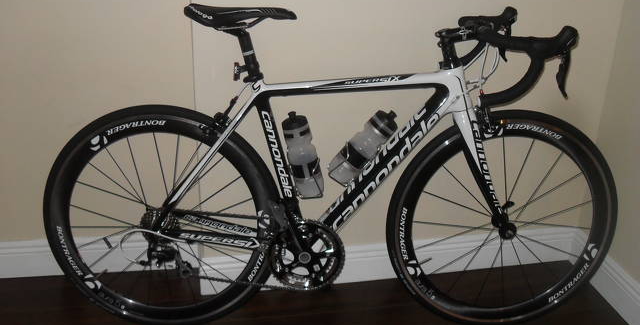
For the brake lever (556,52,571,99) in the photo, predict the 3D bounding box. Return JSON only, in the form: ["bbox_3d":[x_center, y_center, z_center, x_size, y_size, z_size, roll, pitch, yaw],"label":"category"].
[{"bbox_3d":[0.571,-0.206,1.520,0.034,0.120,0.025,-6,17,-2],"label":"brake lever"}]

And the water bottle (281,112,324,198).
[{"bbox_3d":[-0.050,-0.023,1.772,0.076,0.235,0.076,-12,18,2],"label":"water bottle"}]

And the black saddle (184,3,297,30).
[{"bbox_3d":[-0.197,-0.373,1.657,0.280,0.059,0.135,1,18,-2],"label":"black saddle"}]

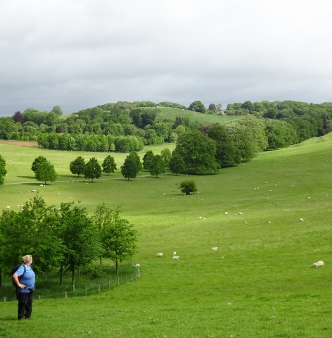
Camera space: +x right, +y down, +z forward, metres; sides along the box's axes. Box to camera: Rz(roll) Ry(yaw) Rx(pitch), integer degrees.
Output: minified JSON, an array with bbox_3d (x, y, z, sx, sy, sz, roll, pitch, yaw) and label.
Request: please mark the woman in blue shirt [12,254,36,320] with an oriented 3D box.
[{"bbox_3d":[-3.699,3.103,17.000,0.480,1.700,0.560,1,2,26],"label":"woman in blue shirt"}]

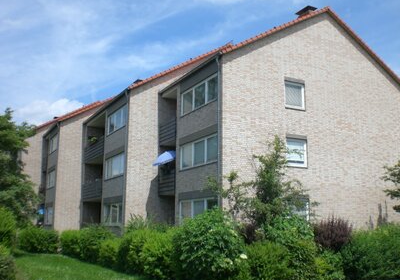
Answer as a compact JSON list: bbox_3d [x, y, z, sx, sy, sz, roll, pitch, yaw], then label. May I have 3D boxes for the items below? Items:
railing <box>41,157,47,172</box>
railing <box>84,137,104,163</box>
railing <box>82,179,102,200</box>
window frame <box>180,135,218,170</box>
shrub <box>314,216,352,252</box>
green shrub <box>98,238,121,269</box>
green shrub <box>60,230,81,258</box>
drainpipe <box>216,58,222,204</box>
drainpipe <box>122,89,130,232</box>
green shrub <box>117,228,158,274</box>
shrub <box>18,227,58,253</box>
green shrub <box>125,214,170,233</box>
[{"bbox_3d":[-13.086,2.039,36.878,0.100,1.100,2.400,6,-12,-28],"label":"railing"},{"bbox_3d":[-7.288,0.757,29.992,0.120,1.100,5.100,6,-12,-27],"label":"railing"},{"bbox_3d":[-7.307,3.409,29.486,0.120,1.100,5.100,6,-12,-27],"label":"railing"},{"bbox_3d":[-0.105,0.610,20.573,0.120,1.220,3.650,6,-12,-28],"label":"window frame"},{"bbox_3d":[3.961,3.134,12.974,1.250,1.600,1.200,-3,-11,16],"label":"shrub"},{"bbox_3d":[-3.519,4.370,17.077,0.870,1.070,0.900,6,-12,-27],"label":"green shrub"},{"bbox_3d":[-5.579,4.457,18.924,1.000,1.200,1.000,3,-11,-16],"label":"green shrub"},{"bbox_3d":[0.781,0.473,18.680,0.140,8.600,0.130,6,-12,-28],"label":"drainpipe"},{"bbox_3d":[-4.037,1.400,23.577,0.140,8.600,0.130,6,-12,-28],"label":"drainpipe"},{"bbox_3d":[-1.874,3.355,13.390,1.350,1.350,1.250,1,-10,-8],"label":"green shrub"},{"bbox_3d":[-8.723,5.471,23.970,2.000,1.420,1.500,6,-12,-27],"label":"shrub"},{"bbox_3d":[-2.112,4.187,18.440,1.850,1.960,1.600,6,-12,-27],"label":"green shrub"}]

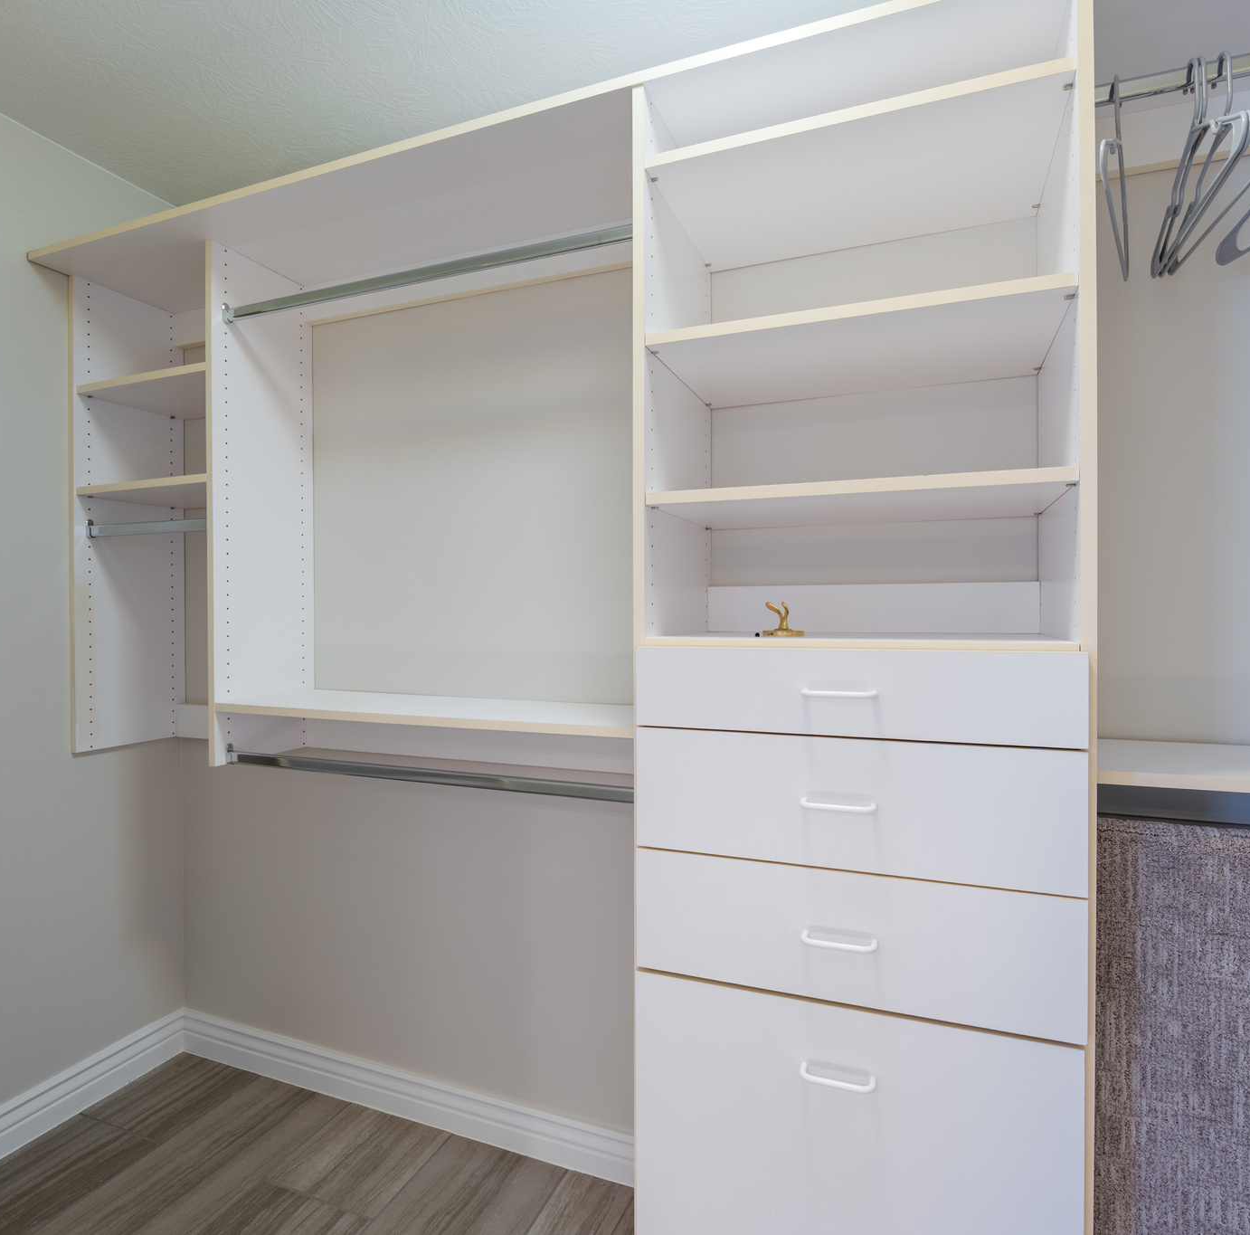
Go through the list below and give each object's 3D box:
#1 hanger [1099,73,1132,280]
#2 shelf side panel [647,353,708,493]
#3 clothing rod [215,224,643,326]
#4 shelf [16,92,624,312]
[{"bbox_3d":[0.730,-0.686,1.069,0.015,0.236,0.375,0,1,39],"label":"hanger"},{"bbox_3d":[0.097,-0.325,1.364,0.020,0.240,0.400,0,1,21],"label":"shelf side panel"},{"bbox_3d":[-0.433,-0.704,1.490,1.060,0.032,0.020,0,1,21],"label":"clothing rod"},{"bbox_3d":[-0.644,-0.870,1.626,1.550,0.020,0.375,0,1,21],"label":"shelf"}]

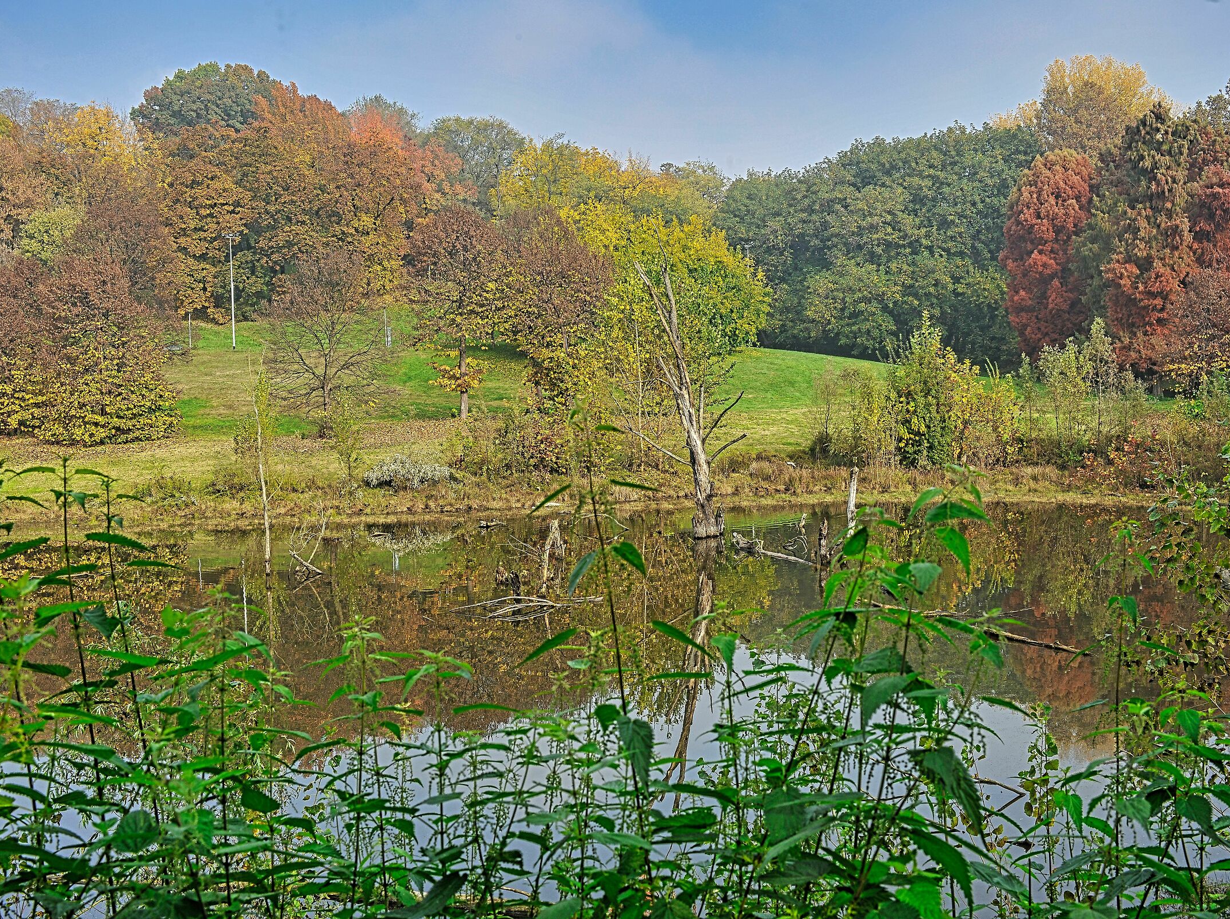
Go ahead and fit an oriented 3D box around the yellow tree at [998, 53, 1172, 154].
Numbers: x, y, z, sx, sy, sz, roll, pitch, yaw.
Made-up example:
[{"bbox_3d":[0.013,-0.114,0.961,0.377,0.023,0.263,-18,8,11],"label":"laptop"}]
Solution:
[{"bbox_3d":[43.459,-23.943,124.334,15.200,26.862,13.500,-1,3,0],"label":"yellow tree"}]

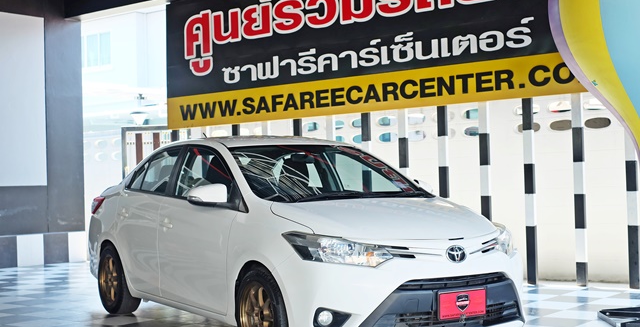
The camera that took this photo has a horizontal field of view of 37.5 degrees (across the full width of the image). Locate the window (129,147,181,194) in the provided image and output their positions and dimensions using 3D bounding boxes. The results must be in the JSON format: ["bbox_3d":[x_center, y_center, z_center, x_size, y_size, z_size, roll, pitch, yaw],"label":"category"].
[{"bbox_3d":[-1.224,0.058,7.036,0.080,0.360,0.800,28,-14,-26],"label":"window"}]

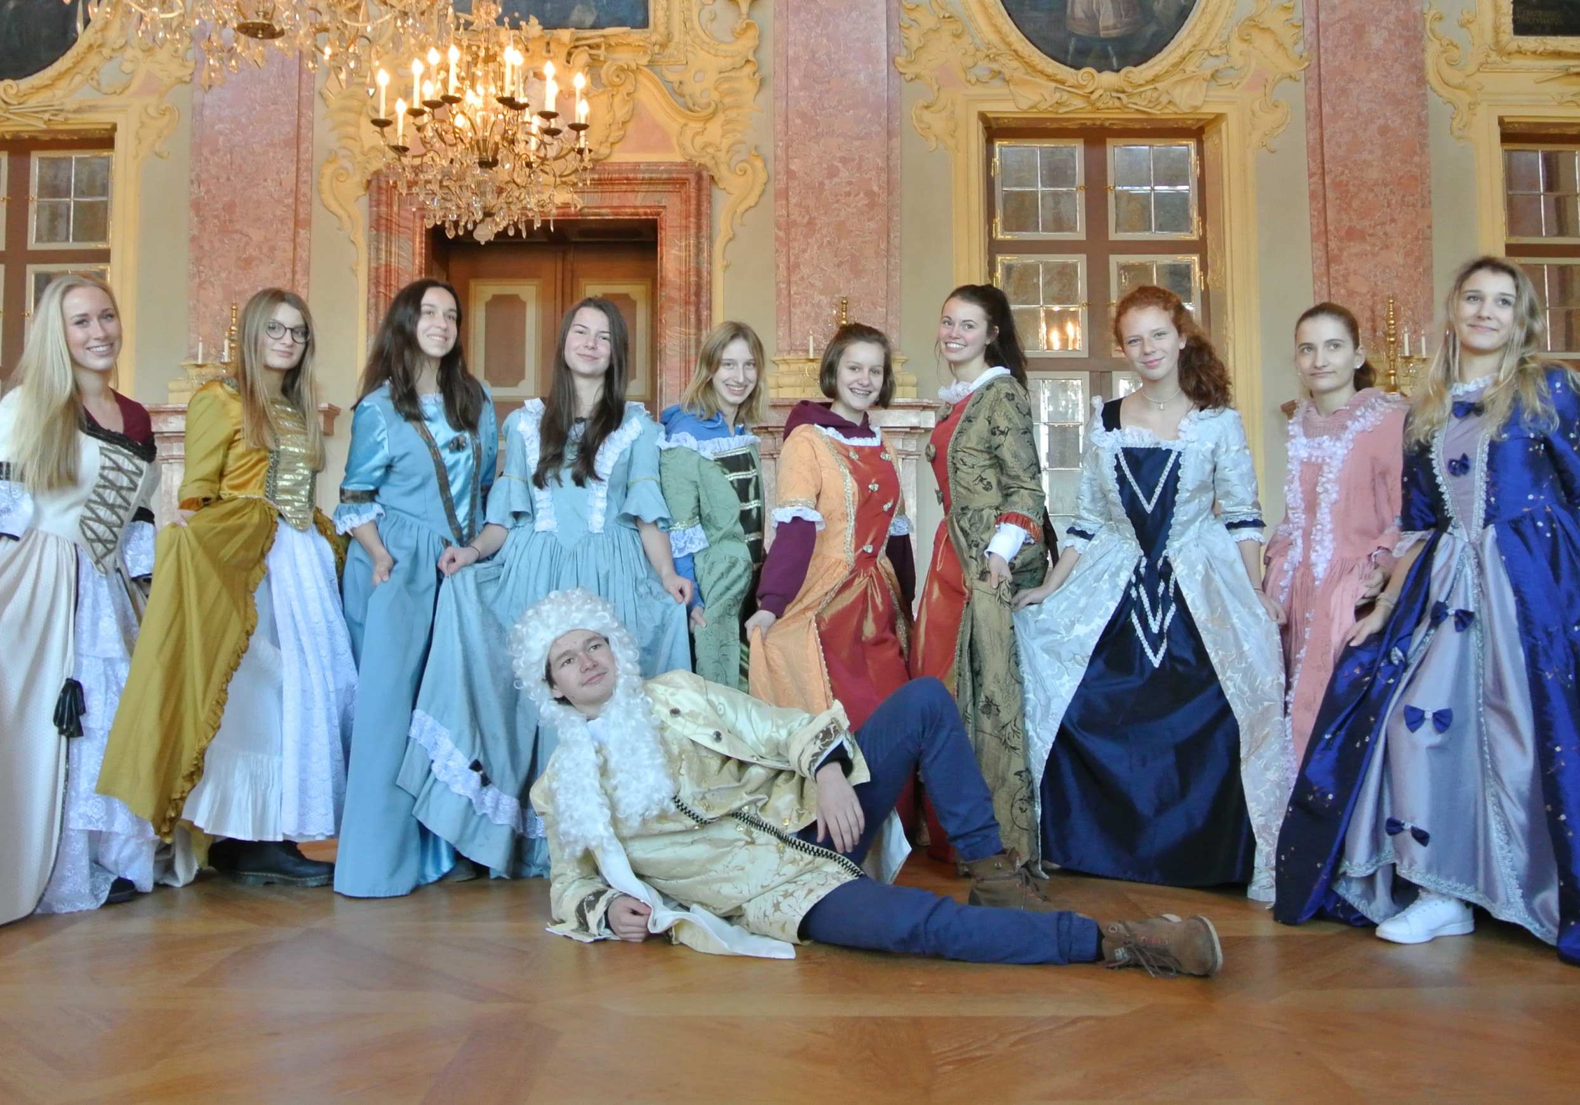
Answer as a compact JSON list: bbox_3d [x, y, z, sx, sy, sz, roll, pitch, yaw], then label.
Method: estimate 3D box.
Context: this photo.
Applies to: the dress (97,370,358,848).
[{"bbox_3d":[-1.601,0.183,3.550,0.540,1.340,0.700,-4,-5,44],"label":"dress"}]

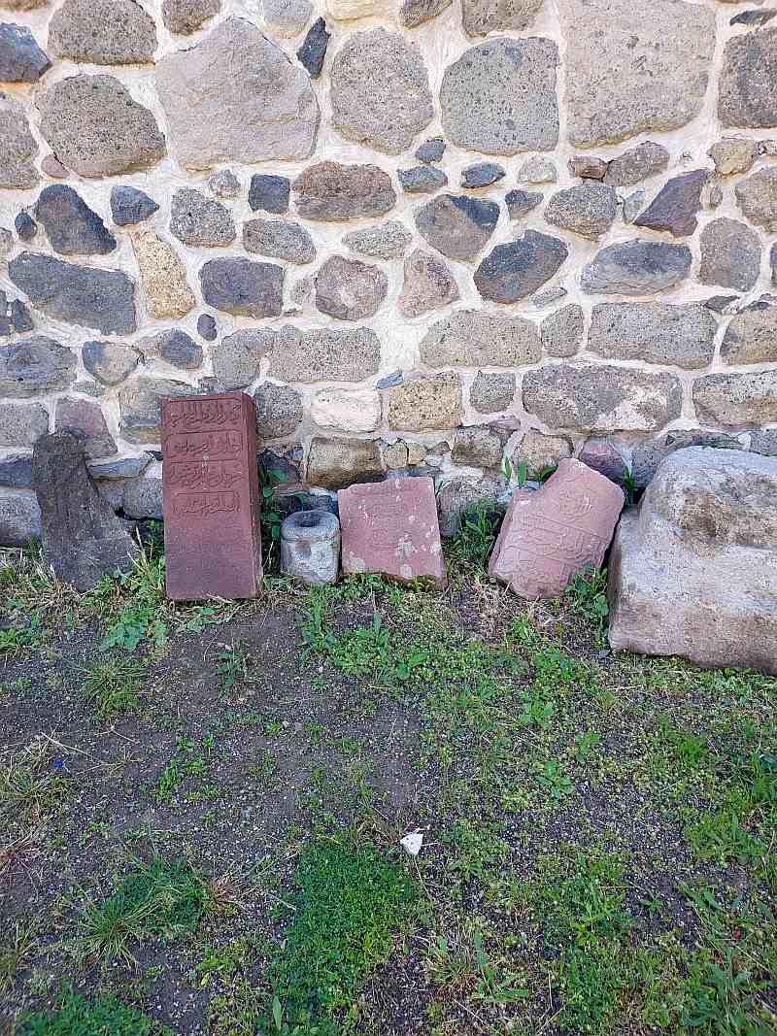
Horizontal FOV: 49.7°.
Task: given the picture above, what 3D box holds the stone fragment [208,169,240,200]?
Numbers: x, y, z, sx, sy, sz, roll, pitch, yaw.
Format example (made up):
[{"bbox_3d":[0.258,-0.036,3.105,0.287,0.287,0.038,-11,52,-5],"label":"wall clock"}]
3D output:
[{"bbox_3d":[-0.682,-1.390,3.498,0.123,0.112,0.080,0,20,4],"label":"stone fragment"}]

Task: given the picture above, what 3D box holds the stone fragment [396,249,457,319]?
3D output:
[{"bbox_3d":[0.151,-0.909,3.238,0.225,0.247,0.130,-1,21,2],"label":"stone fragment"}]

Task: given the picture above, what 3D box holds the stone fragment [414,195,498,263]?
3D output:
[{"bbox_3d":[0.253,-1.096,3.169,0.299,0.229,0.144,-1,21,2],"label":"stone fragment"}]

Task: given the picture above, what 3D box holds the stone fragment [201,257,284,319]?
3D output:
[{"bbox_3d":[-0.538,-0.842,3.066,0.288,0.211,0.127,0,21,3],"label":"stone fragment"}]

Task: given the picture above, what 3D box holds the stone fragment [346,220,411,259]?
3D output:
[{"bbox_3d":[-0.040,-0.985,2.971,0.226,0.120,0.072,0,21,3],"label":"stone fragment"}]

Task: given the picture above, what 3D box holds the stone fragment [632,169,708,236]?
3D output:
[{"bbox_3d":[1.145,-1.290,3.438,0.286,0.251,0.134,0,20,4],"label":"stone fragment"}]

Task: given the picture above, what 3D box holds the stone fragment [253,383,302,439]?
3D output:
[{"bbox_3d":[-0.450,-0.438,3.421,0.177,0.206,0.140,2,22,6],"label":"stone fragment"}]

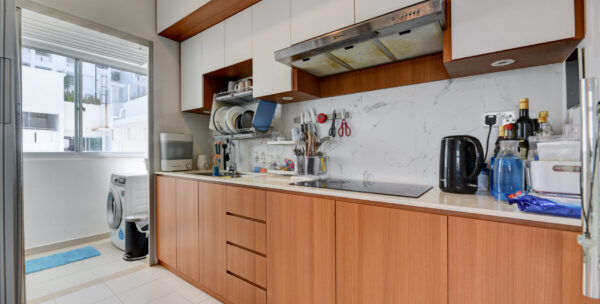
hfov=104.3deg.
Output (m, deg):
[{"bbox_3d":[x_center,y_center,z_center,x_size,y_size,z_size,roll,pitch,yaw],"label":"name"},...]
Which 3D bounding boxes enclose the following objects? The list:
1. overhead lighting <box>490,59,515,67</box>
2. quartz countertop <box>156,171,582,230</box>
[{"bbox_3d":[0.980,-0.427,1.125,0.090,0.012,0.090,0,0,36],"label":"overhead lighting"},{"bbox_3d":[-0.116,0.214,1.737,2.830,0.035,0.590,0,0,36],"label":"quartz countertop"}]

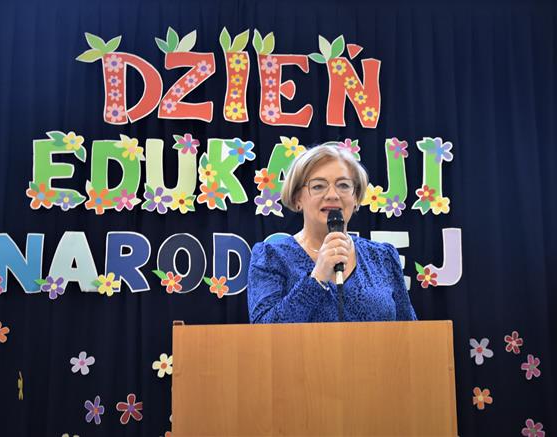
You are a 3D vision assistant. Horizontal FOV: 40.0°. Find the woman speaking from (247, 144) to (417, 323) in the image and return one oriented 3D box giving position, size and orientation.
[{"bbox_3d":[0.148,0.600,1.932,0.490,1.640,0.370,1,-9,-14],"label":"woman speaking"}]

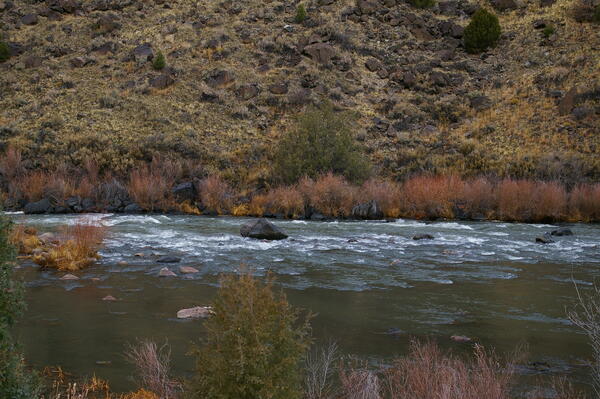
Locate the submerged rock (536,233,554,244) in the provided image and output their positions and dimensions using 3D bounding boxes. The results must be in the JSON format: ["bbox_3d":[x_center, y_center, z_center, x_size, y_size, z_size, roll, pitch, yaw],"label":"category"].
[{"bbox_3d":[11.082,1.751,50.569,0.907,0.566,0.725,0,5,0],"label":"submerged rock"}]

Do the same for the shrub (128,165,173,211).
[{"bbox_3d":[-8.469,-0.677,63.200,2.493,2.614,1.994,0,5,0],"label":"shrub"}]

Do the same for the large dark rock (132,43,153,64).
[{"bbox_3d":[-11.505,-10.664,81.500,1.461,1.595,1.315,0,5,0],"label":"large dark rock"}]

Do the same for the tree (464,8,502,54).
[{"bbox_3d":[13.106,-12.034,79.797,2.655,3.061,2.655,0,6,0],"label":"tree"}]

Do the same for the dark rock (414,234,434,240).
[{"bbox_3d":[5.595,1.720,50.347,0.986,0.283,0.690,0,6,0],"label":"dark rock"}]

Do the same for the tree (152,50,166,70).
[{"bbox_3d":[-9.651,-9.565,76.778,0.926,1.303,0.926,0,6,0],"label":"tree"}]

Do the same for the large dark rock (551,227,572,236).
[{"bbox_3d":[12.566,1.519,53.612,1.057,0.492,0.846,0,5,0],"label":"large dark rock"}]

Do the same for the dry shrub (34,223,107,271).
[{"bbox_3d":[-8.789,1.742,42.729,2.758,1.733,2.206,0,5,0],"label":"dry shrub"}]

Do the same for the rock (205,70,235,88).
[{"bbox_3d":[-5.354,-8.007,74.440,1.957,1.134,1.468,0,6,0],"label":"rock"}]

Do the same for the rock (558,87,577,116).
[{"bbox_3d":[17.209,-6.305,71.777,1.153,1.816,0.923,0,6,0],"label":"rock"}]

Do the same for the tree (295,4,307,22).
[{"bbox_3d":[0.075,-13.897,83.246,0.818,1.308,0.818,0,6,0],"label":"tree"}]

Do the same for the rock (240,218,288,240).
[{"bbox_3d":[-1.633,1.380,51.315,2.173,0.817,1.629,0,6,0],"label":"rock"}]

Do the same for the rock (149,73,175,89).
[{"bbox_3d":[-9.201,-7.884,74.388,1.724,0.976,1.293,0,6,0],"label":"rock"}]

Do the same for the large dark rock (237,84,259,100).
[{"bbox_3d":[-3.459,-7.083,73.856,1.482,0.994,1.186,0,6,0],"label":"large dark rock"}]

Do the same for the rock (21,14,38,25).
[{"bbox_3d":[-21.578,-14.359,89.000,1.436,0.789,1.149,0,5,0],"label":"rock"}]

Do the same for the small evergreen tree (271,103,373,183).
[{"bbox_3d":[1.371,-3.405,68.000,5.851,4.996,5.383,0,5,0],"label":"small evergreen tree"}]

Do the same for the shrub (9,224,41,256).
[{"bbox_3d":[-11.401,1.633,46.338,1.412,1.196,1.200,0,5,0],"label":"shrub"}]

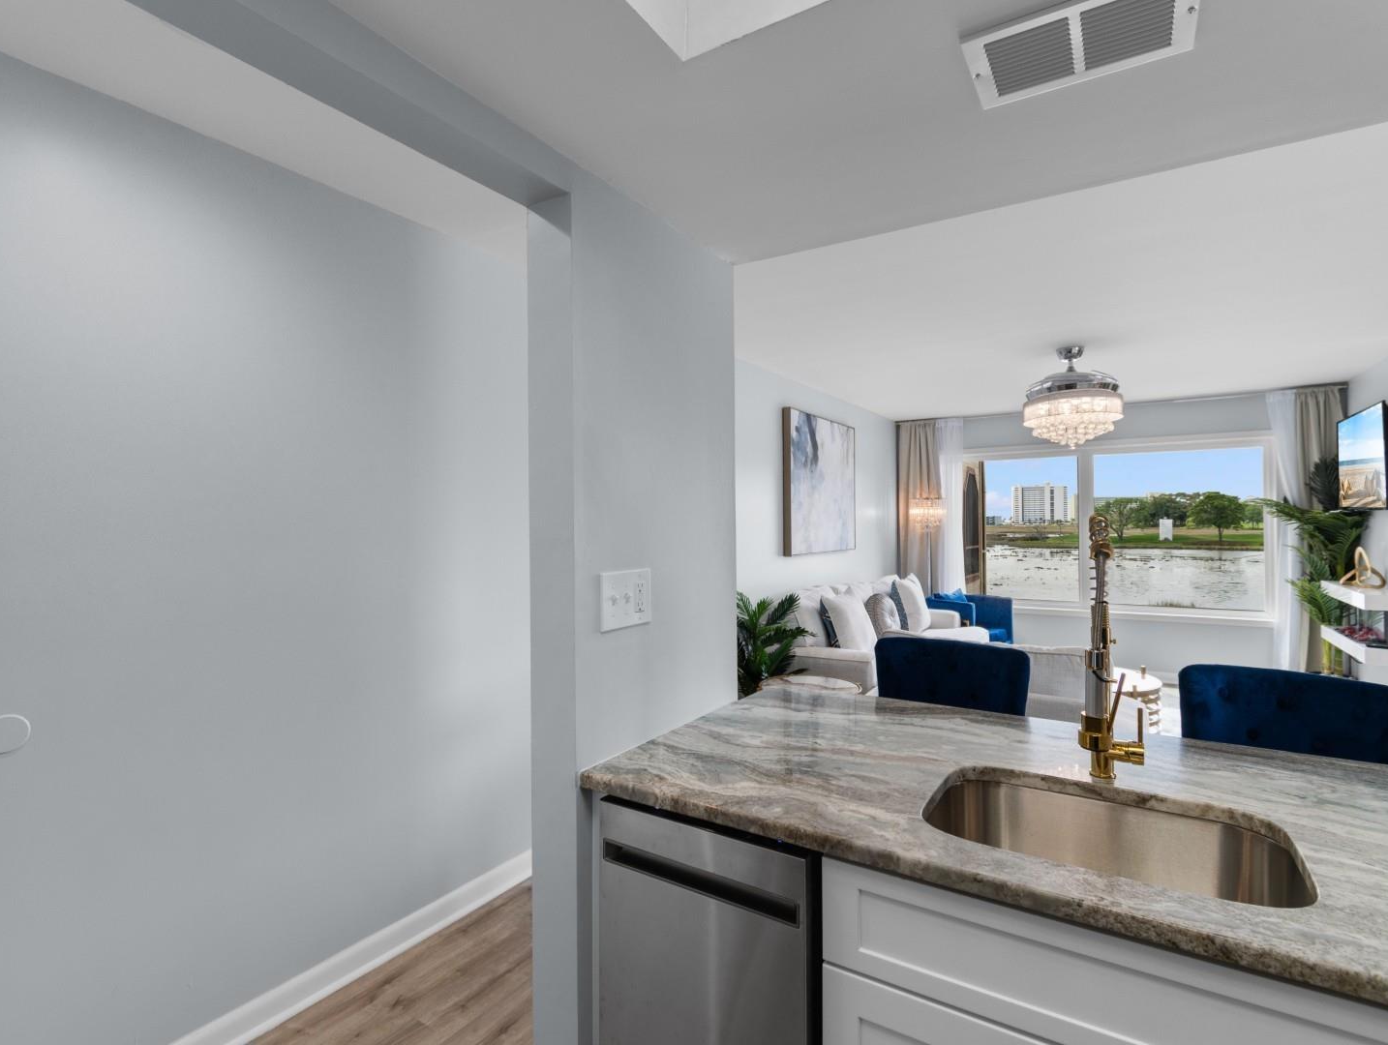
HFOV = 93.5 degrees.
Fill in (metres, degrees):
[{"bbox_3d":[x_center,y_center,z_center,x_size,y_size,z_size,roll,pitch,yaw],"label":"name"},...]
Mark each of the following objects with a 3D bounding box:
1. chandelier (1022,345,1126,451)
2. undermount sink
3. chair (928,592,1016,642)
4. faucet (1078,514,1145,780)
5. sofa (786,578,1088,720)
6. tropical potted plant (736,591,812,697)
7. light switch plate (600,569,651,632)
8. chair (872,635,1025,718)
[{"bbox_3d":[2.215,-0.734,3.844,0.520,0.610,0.520,-1,0,34],"label":"chandelier"},{"bbox_3d":[0.671,0.606,1.082,0.520,0.210,0.375,-1,0,34],"label":"undermount sink"},{"bbox_3d":[2.449,1.044,6.003,0.720,0.720,0.700,0,0,-39],"label":"chair"},{"bbox_3d":[0.755,0.240,1.187,0.105,0.510,0.230,-1,0,34],"label":"faucet"},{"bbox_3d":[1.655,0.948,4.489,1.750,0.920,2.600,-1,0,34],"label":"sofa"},{"bbox_3d":[0.396,0.899,3.645,0.620,1.040,0.620,-1,0,34],"label":"tropical potted plant"},{"bbox_3d":[-0.142,0.170,1.435,0.012,0.124,0.172,-1,0,34],"label":"light switch plate"},{"bbox_3d":[0.692,0.892,1.850,0.460,1.040,0.540,-1,0,34],"label":"chair"}]

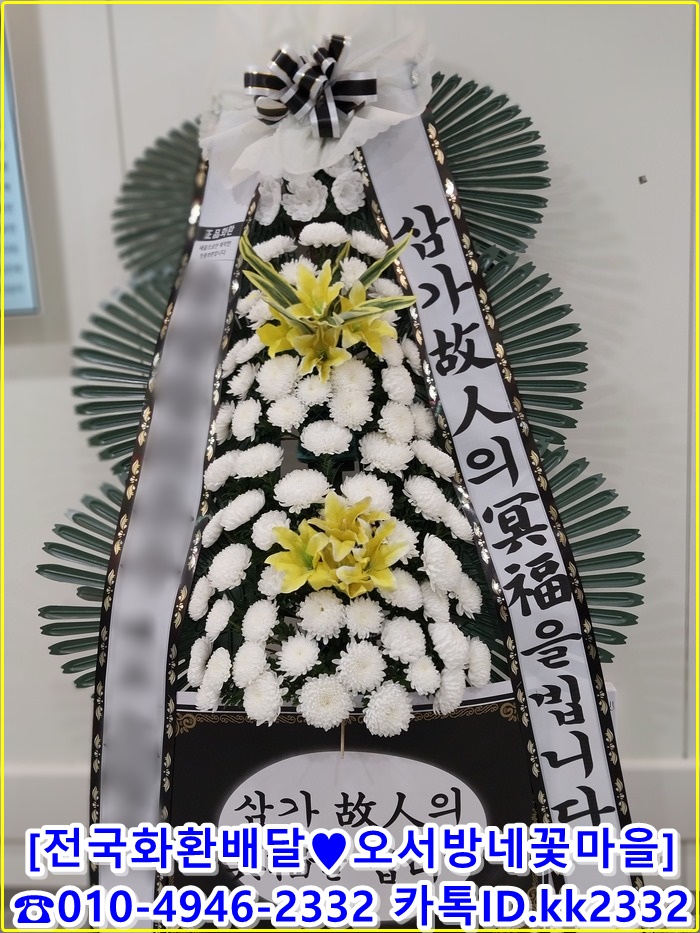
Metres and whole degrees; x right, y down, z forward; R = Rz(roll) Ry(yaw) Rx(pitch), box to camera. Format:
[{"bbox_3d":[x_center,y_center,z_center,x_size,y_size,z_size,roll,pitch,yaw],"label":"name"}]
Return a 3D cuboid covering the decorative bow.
[{"bbox_3d":[-0.067,-0.640,1.180,0.220,0.155,0.120,-3,8,5],"label":"decorative bow"}]

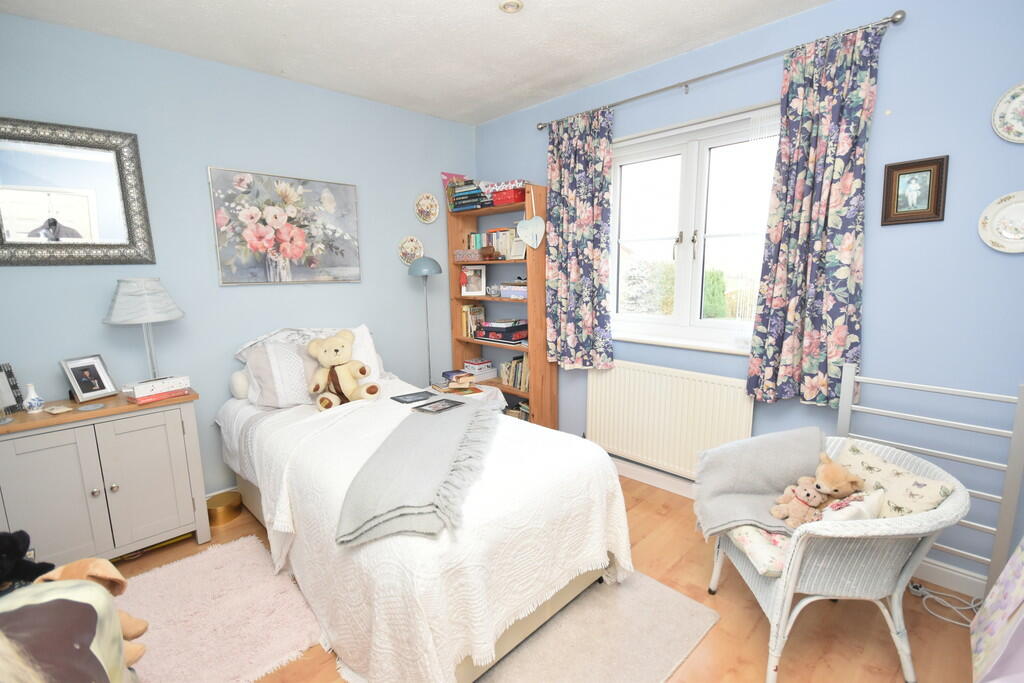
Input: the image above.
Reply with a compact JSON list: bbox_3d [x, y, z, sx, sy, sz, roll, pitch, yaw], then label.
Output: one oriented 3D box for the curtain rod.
[{"bbox_3d":[0.806,-1.291,2.315,0.075,0.055,1.825,-10,13,-43],"label":"curtain rod"}]

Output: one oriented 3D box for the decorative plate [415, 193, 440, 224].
[{"bbox_3d":[-0.602,-0.949,3.254,0.210,0.214,0.025,-10,13,-43],"label":"decorative plate"}]

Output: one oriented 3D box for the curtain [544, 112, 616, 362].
[{"bbox_3d":[0.422,-0.594,2.882,0.120,1.560,0.500,-10,13,-43],"label":"curtain"}]

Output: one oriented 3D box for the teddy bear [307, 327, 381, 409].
[{"bbox_3d":[-0.932,0.132,2.488,0.350,0.385,0.260,-7,11,-32],"label":"teddy bear"}]

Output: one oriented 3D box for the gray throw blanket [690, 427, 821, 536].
[{"bbox_3d":[0.881,0.496,1.622,0.460,0.290,0.350,-1,9,2],"label":"gray throw blanket"}]

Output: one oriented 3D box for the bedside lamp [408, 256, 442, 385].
[{"bbox_3d":[-0.586,0.110,3.239,0.230,1.390,0.230,-10,13,-43],"label":"bedside lamp"}]

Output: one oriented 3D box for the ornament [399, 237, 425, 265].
[{"bbox_3d":[-0.706,-0.633,3.199,0.208,0.210,0.025,-10,13,-43],"label":"ornament"}]

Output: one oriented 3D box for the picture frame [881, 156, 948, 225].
[{"bbox_3d":[1.558,-0.577,1.763,0.025,0.233,0.183,-10,13,-43],"label":"picture frame"}]

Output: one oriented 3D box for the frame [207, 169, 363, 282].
[{"bbox_3d":[-1.284,-0.648,2.678,0.800,0.615,0.030,-10,13,-43],"label":"frame"}]

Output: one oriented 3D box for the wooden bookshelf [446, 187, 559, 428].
[{"bbox_3d":[-0.067,-0.125,3.316,0.300,1.814,0.806,-10,13,-43],"label":"wooden bookshelf"}]

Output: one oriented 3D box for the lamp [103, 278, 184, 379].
[{"bbox_3d":[-1.708,-0.024,2.139,0.300,0.540,0.290,-10,13,-43],"label":"lamp"}]

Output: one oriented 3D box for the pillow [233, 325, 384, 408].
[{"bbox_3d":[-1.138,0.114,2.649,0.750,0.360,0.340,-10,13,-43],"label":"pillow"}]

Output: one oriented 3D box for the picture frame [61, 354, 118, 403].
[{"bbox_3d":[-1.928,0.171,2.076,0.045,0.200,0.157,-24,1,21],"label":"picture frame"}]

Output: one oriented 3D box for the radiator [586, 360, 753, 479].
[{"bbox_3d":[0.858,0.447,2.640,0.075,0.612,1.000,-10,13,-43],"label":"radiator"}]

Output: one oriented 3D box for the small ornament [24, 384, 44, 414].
[{"bbox_3d":[-2.022,0.243,1.919,0.066,0.120,0.066,-10,13,-43],"label":"small ornament"}]

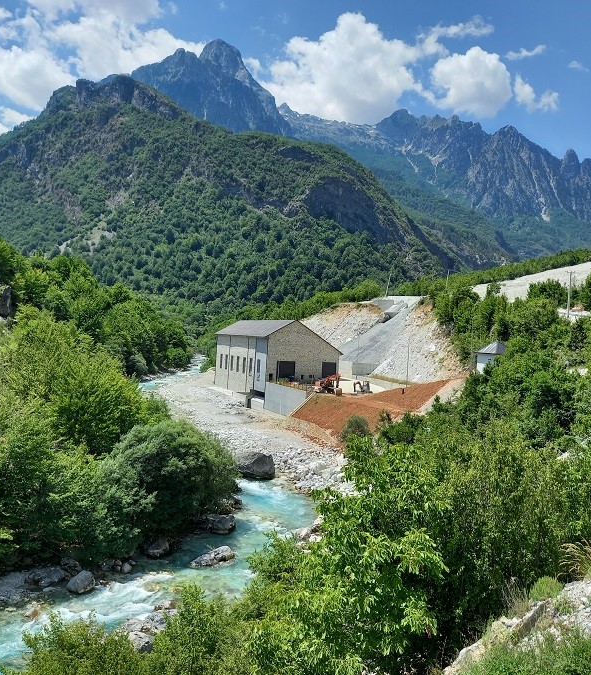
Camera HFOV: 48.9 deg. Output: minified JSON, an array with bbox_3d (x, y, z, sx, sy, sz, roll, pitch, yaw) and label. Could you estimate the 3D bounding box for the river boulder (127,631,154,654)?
[{"bbox_3d":[-8.911,17.448,37.611,1.500,1.000,1.300,3,0,-6],"label":"river boulder"}]

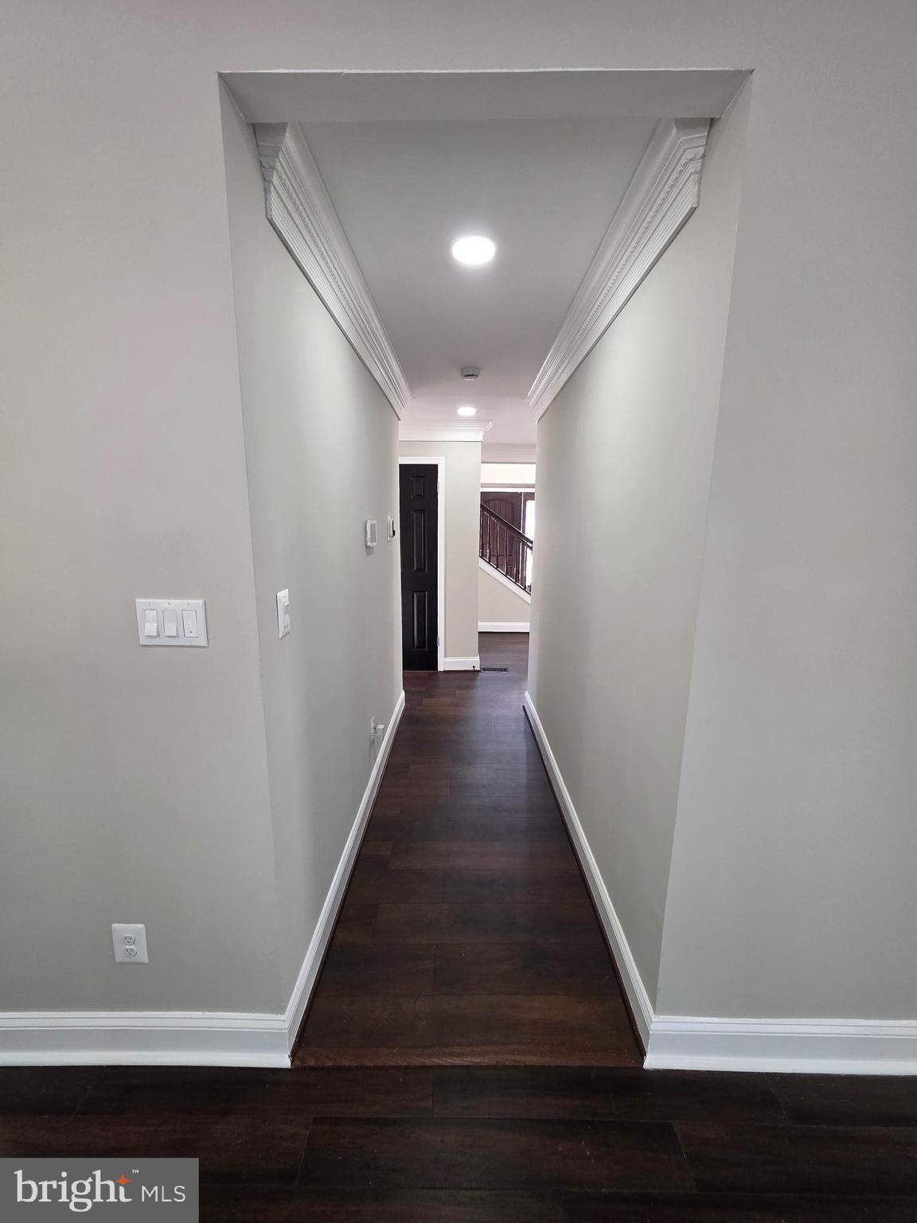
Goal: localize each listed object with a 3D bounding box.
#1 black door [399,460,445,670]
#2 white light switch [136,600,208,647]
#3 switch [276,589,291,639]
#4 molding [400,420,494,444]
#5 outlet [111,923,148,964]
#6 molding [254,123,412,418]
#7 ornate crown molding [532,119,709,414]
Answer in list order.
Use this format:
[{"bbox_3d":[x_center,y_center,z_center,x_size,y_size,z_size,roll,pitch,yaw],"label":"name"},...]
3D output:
[{"bbox_3d":[-0.482,-0.389,4.554,0.590,2.030,0.050,0,11,1],"label":"black door"},{"bbox_3d":[-0.680,0.029,1.084,0.162,0.115,0.016,0,11,1],"label":"white light switch"},{"bbox_3d":[-0.467,0.009,1.247,0.015,0.117,0.072,0,11,1],"label":"switch"},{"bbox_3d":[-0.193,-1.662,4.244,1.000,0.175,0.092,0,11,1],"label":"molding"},{"bbox_3d":[-0.901,0.912,1.255,0.078,0.120,0.012,0,11,1],"label":"outlet"},{"bbox_3d":[-0.407,-1.266,2.236,0.092,0.181,2.467,0,11,1],"label":"molding"},{"bbox_3d":[0.531,-1.260,2.228,0.092,0.181,2.550,0,11,1],"label":"ornate crown molding"}]

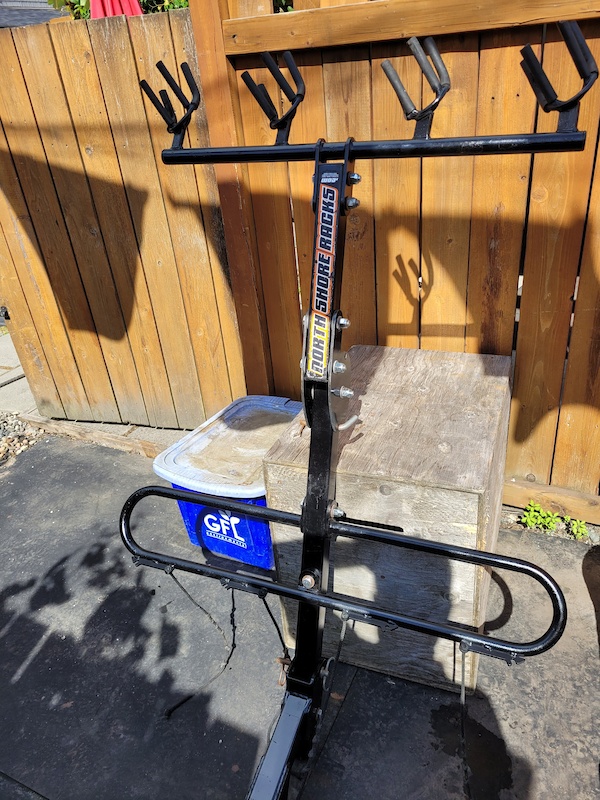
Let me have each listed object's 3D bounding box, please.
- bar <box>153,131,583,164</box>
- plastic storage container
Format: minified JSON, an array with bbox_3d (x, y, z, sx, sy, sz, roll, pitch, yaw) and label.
[{"bbox_3d":[0.104,-0.541,1.302,0.936,0.036,0.036,7,30,20],"label":"bar"},{"bbox_3d":[-0.162,0.304,2.215,0.466,0.378,0.629,10,31,27],"label":"plastic storage container"}]

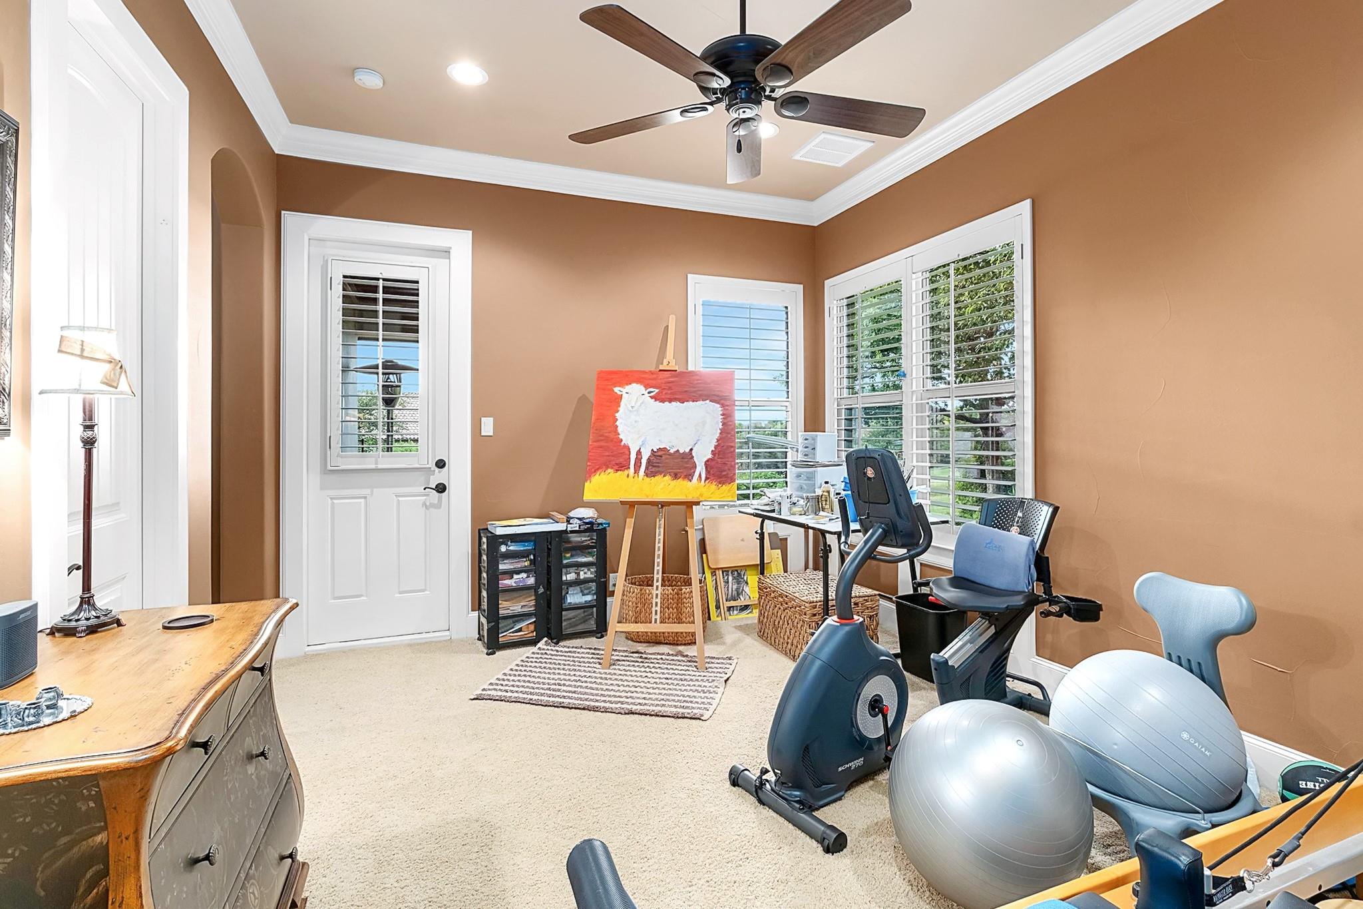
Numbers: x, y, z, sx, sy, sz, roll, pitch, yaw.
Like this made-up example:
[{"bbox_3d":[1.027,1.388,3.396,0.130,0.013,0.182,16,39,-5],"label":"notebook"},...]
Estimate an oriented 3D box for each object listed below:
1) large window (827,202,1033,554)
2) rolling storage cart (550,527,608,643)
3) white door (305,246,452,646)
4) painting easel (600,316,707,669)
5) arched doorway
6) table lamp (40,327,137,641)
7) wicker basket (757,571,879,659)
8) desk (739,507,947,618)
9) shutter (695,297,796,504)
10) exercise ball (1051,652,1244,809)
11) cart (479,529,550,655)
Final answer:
[{"bbox_3d":[1.410,-0.404,3.990,0.100,1.737,1.806,0,2,-20],"label":"large window"},{"bbox_3d":[-0.684,0.819,4.157,0.340,0.695,0.340,-1,1,-23],"label":"rolling storage cart"},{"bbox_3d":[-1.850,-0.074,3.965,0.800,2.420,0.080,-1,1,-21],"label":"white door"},{"bbox_3d":[-0.112,0.152,3.962,0.585,2.047,0.950,0,1,5],"label":"painting easel"},{"bbox_3d":[-2.209,-0.126,3.073,0.200,2.650,0.920,-1,1,-21],"label":"arched doorway"},{"bbox_3d":[-1.376,0.048,1.484,0.170,0.700,0.170,-1,1,-21],"label":"table lamp"},{"bbox_3d":[0.818,0.978,3.906,0.500,0.370,0.670,-1,1,-21],"label":"wicker basket"},{"bbox_3d":[0.962,0.767,4.057,0.780,0.785,1.140,-1,1,-21],"label":"desk"},{"bbox_3d":[0.484,-0.393,4.782,0.794,1.500,0.060,0,2,-20],"label":"shutter"},{"bbox_3d":[1.476,0.900,2.072,0.505,0.505,0.505,1,2,30],"label":"exercise ball"},{"bbox_3d":[-1.055,0.830,3.987,0.355,0.685,0.380,-1,2,-29],"label":"cart"}]

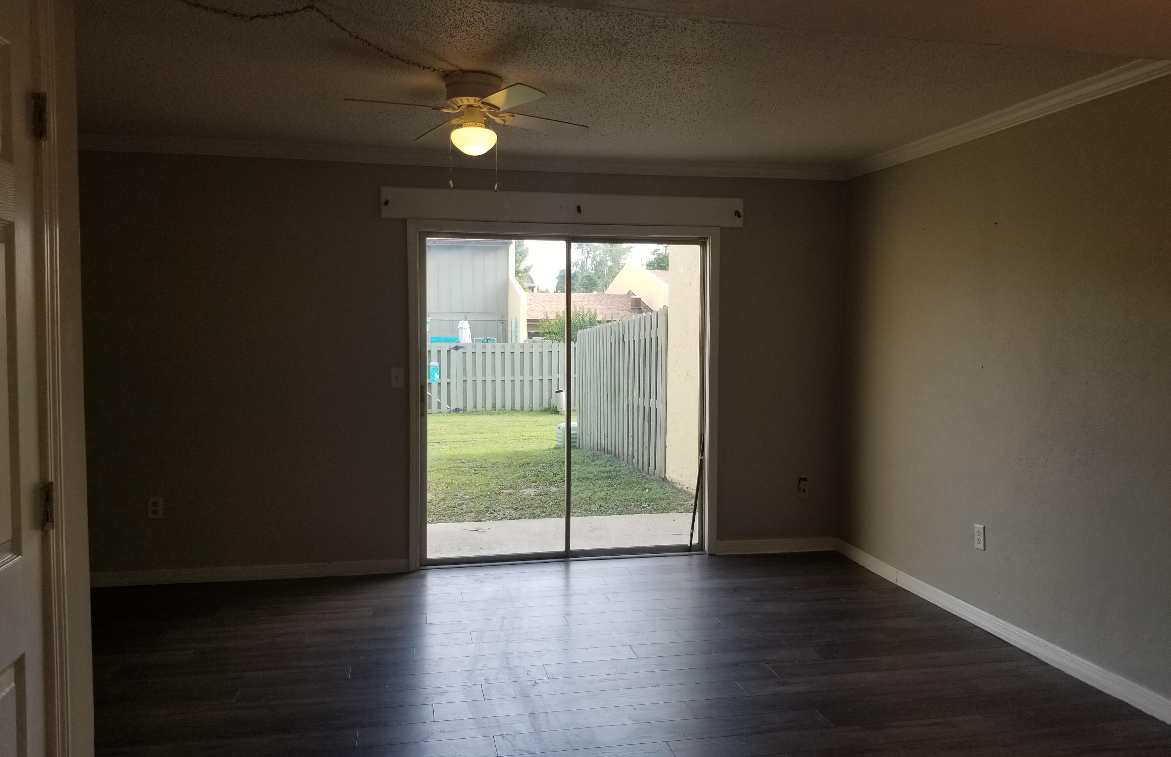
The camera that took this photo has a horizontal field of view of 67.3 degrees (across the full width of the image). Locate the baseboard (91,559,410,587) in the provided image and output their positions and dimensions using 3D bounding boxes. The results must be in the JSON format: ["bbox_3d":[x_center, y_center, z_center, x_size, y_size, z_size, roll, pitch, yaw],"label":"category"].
[{"bbox_3d":[-1.940,1.105,5.009,1.847,0.082,0.015,0,3,-11],"label":"baseboard"}]

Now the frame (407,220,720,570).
[{"bbox_3d":[-0.108,0.100,5.370,1.903,2.063,0.110,0,3,-11],"label":"frame"}]

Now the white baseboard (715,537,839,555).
[{"bbox_3d":[1.229,1.079,5.654,0.814,0.086,0.015,0,3,-11],"label":"white baseboard"}]

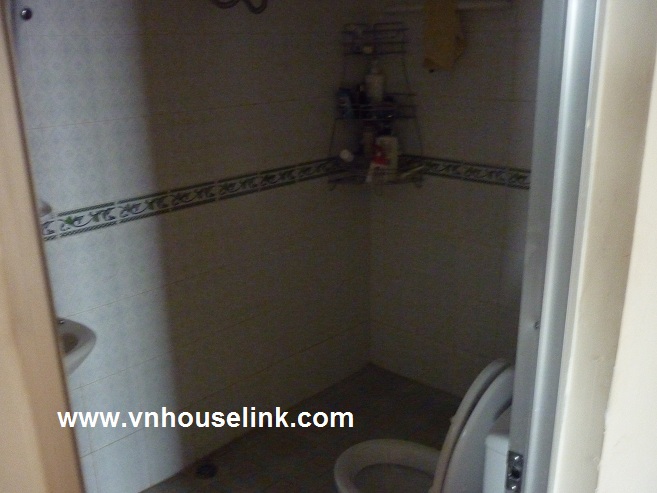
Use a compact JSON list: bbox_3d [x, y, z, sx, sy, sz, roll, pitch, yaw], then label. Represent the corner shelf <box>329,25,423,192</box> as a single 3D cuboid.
[{"bbox_3d":[0.196,-0.600,2.717,0.410,0.695,0.240,-2,17,-1],"label":"corner shelf"}]

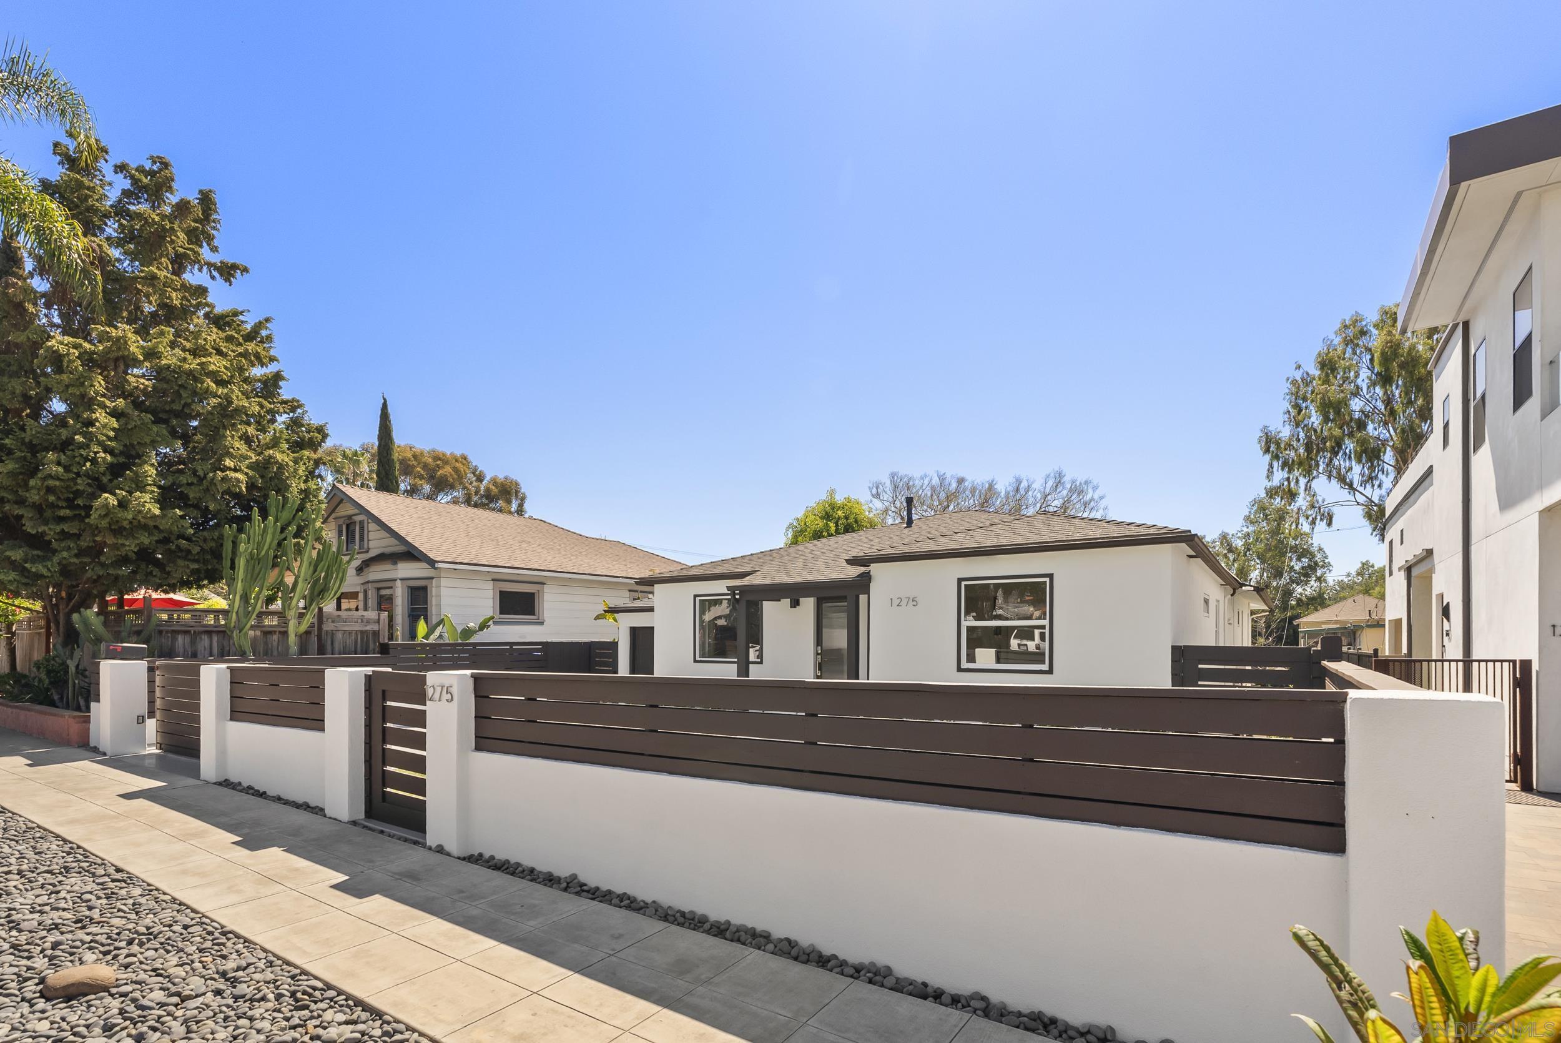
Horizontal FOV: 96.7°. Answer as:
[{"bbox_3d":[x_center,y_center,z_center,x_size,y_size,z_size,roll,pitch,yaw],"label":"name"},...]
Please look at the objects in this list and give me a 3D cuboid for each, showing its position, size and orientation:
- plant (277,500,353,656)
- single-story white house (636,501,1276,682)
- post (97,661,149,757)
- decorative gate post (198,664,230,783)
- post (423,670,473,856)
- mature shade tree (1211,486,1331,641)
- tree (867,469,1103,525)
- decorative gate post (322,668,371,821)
[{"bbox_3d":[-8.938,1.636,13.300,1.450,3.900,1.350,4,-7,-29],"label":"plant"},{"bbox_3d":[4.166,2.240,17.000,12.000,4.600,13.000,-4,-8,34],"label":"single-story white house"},{"bbox_3d":[-9.931,2.827,10.527,0.420,1.400,0.410,-4,-8,33],"label":"post"},{"bbox_3d":[-6.778,2.462,8.551,0.420,1.400,0.410,-4,-8,33],"label":"decorative gate post"},{"bbox_3d":[-2.515,1.910,5.557,0.420,1.400,0.410,-4,-8,33],"label":"post"},{"bbox_3d":[19.947,2.214,28.000,5.200,7.800,5.000,-4,-8,33],"label":"mature shade tree"},{"bbox_3d":[8.690,2.190,29.000,10.000,8.800,9.400,0,-3,0],"label":"tree"},{"bbox_3d":[-4.018,2.110,6.639,0.420,1.400,0.410,-4,-8,33],"label":"decorative gate post"}]

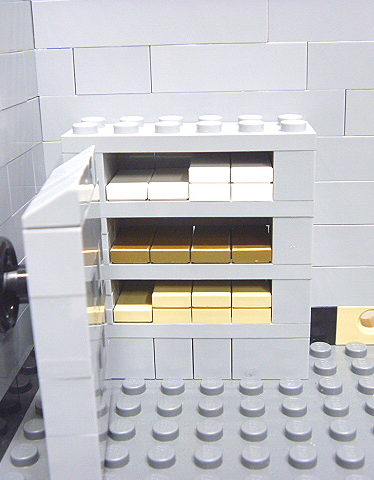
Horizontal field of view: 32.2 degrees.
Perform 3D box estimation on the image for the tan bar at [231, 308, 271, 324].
[{"bbox_3d":[0.013,0.013,0.139,0.008,0.003,0.016,0,18,4],"label":"tan bar"}]

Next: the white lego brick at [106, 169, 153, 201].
[{"bbox_3d":[-0.011,-0.011,0.132,0.008,0.003,0.016,0,17,3],"label":"white lego brick"}]

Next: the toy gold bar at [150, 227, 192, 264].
[{"bbox_3d":[-0.003,0.001,0.136,0.008,0.003,0.016,0,17,3],"label":"toy gold bar"}]

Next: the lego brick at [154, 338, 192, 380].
[{"bbox_3d":[-0.002,0.022,0.142,0.008,0.010,0.016,0,17,3],"label":"lego brick"}]

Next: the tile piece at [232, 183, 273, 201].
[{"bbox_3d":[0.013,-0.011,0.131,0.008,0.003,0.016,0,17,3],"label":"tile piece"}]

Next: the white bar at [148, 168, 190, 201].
[{"bbox_3d":[-0.003,-0.011,0.132,0.008,0.003,0.016,0,17,3],"label":"white bar"}]

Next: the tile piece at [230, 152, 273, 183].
[{"bbox_3d":[0.013,-0.014,0.130,0.008,0.003,0.016,0,18,4],"label":"tile piece"}]

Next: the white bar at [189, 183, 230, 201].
[{"bbox_3d":[0.005,-0.011,0.131,0.008,0.003,0.016,0,18,4],"label":"white bar"}]

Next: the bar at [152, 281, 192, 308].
[{"bbox_3d":[-0.003,0.010,0.139,0.008,0.003,0.016,0,17,3],"label":"bar"}]

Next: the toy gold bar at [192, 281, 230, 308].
[{"bbox_3d":[0.005,0.010,0.138,0.008,0.003,0.016,0,17,3],"label":"toy gold bar"}]

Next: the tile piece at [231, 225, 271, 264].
[{"bbox_3d":[0.013,0.001,0.135,0.008,0.003,0.016,0,17,3],"label":"tile piece"}]

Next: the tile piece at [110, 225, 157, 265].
[{"bbox_3d":[-0.011,0.001,0.136,0.008,0.003,0.016,0,17,3],"label":"tile piece"}]

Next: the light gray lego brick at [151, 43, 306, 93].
[{"bbox_3d":[0.009,-0.036,0.136,0.032,0.010,0.008,0,17,3],"label":"light gray lego brick"}]

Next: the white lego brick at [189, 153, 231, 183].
[{"bbox_3d":[0.005,-0.015,0.130,0.008,0.003,0.016,0,17,3],"label":"white lego brick"}]

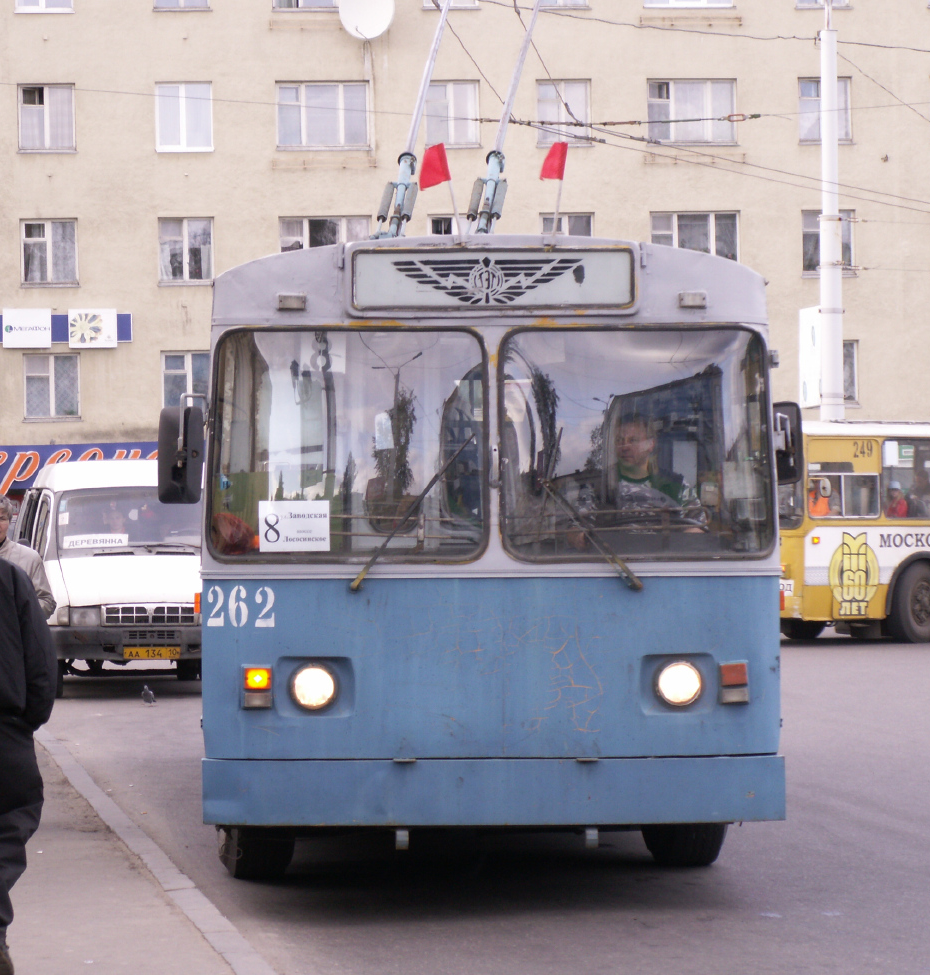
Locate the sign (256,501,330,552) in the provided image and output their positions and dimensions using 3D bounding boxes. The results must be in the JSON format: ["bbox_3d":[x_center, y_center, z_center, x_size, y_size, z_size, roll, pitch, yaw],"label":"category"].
[{"bbox_3d":[-0.717,0.163,17.100,0.298,0.212,0.010,0,0,0],"label":"sign"}]

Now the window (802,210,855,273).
[{"bbox_3d":[7.907,-5.344,88.143,1.166,1.362,0.120,-1,0,-7],"label":"window"}]

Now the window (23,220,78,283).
[{"bbox_3d":[-8.805,-4.993,85.971,1.178,1.386,0.120,-1,0,-7],"label":"window"}]

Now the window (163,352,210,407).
[{"bbox_3d":[-6.001,-2.261,88.110,1.200,1.420,0.150,-1,0,-8],"label":"window"}]

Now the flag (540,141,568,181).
[{"bbox_3d":[0.381,-1.401,17.400,0.125,0.175,0.070,-1,0,-3],"label":"flag"}]

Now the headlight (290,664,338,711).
[{"bbox_3d":[-0.650,0.860,17.430,0.205,0.205,0.100,0,0,-1],"label":"headlight"}]

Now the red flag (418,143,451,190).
[{"bbox_3d":[-0.128,-1.369,17.300,0.140,0.200,0.070,-1,0,-6],"label":"red flag"}]

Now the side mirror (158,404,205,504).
[{"bbox_3d":[-1.200,-0.140,17.150,0.180,0.410,0.100,-1,0,20],"label":"side mirror"}]

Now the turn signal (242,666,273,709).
[{"bbox_3d":[-0.883,0.851,17.250,0.130,0.186,0.080,-1,0,-3],"label":"turn signal"}]

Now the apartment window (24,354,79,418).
[{"bbox_3d":[-8.741,-2.152,85.960,1.153,1.354,0.120,-1,0,-7],"label":"apartment window"}]

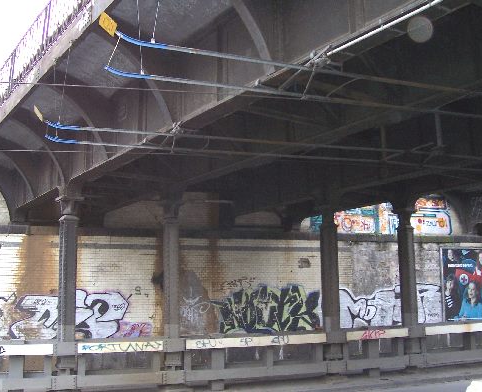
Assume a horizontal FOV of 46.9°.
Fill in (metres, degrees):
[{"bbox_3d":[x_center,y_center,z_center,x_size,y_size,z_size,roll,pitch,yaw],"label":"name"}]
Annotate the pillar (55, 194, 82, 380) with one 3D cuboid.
[{"bbox_3d":[-4.059,2.097,12.975,0.420,4.266,0.420,2,-9,-19],"label":"pillar"}]

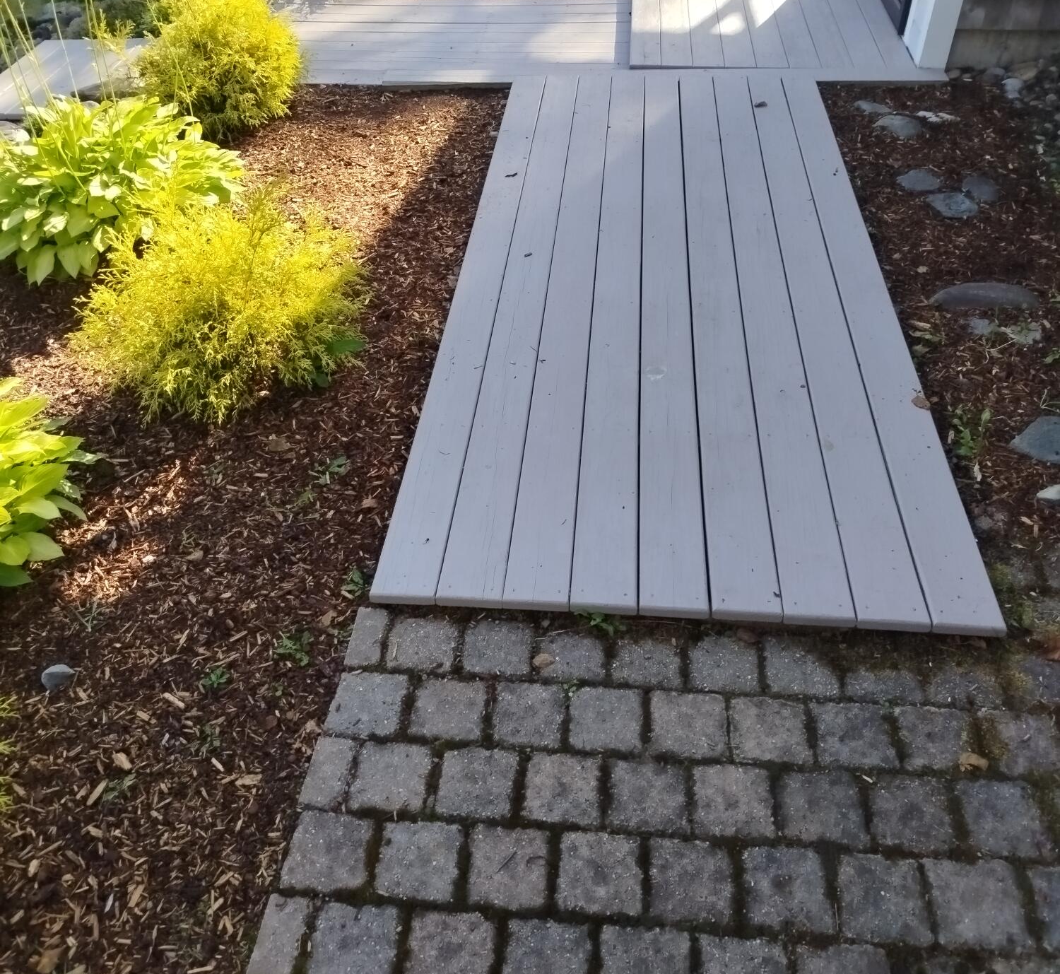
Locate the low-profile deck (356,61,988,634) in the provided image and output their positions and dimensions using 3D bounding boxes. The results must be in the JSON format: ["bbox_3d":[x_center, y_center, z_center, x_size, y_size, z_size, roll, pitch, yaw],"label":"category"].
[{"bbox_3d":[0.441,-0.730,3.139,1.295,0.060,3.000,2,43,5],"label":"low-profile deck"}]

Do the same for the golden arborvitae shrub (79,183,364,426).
[{"bbox_3d":[-0.864,-0.552,2.700,0.790,0.485,0.740,2,43,5],"label":"golden arborvitae shrub"}]

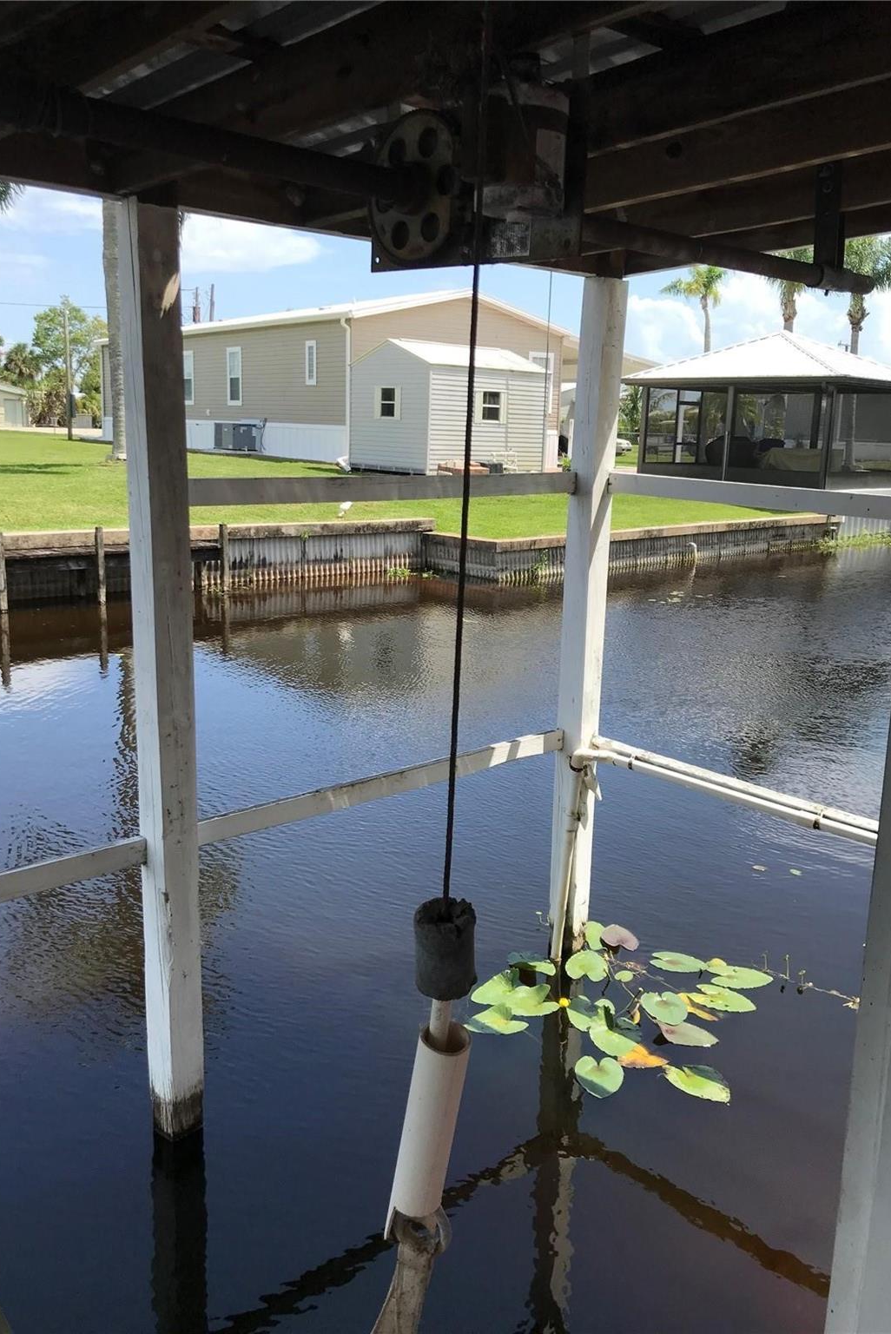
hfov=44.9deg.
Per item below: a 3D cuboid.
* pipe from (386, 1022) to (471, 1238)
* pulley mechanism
[{"bbox_3d":[-0.022,0.597,1.345,0.060,0.325,0.060,8,20,-3],"label":"pipe"},{"bbox_3d":[-0.043,-0.967,2.121,0.280,0.320,0.630,-10,17,-41],"label":"pulley mechanism"}]

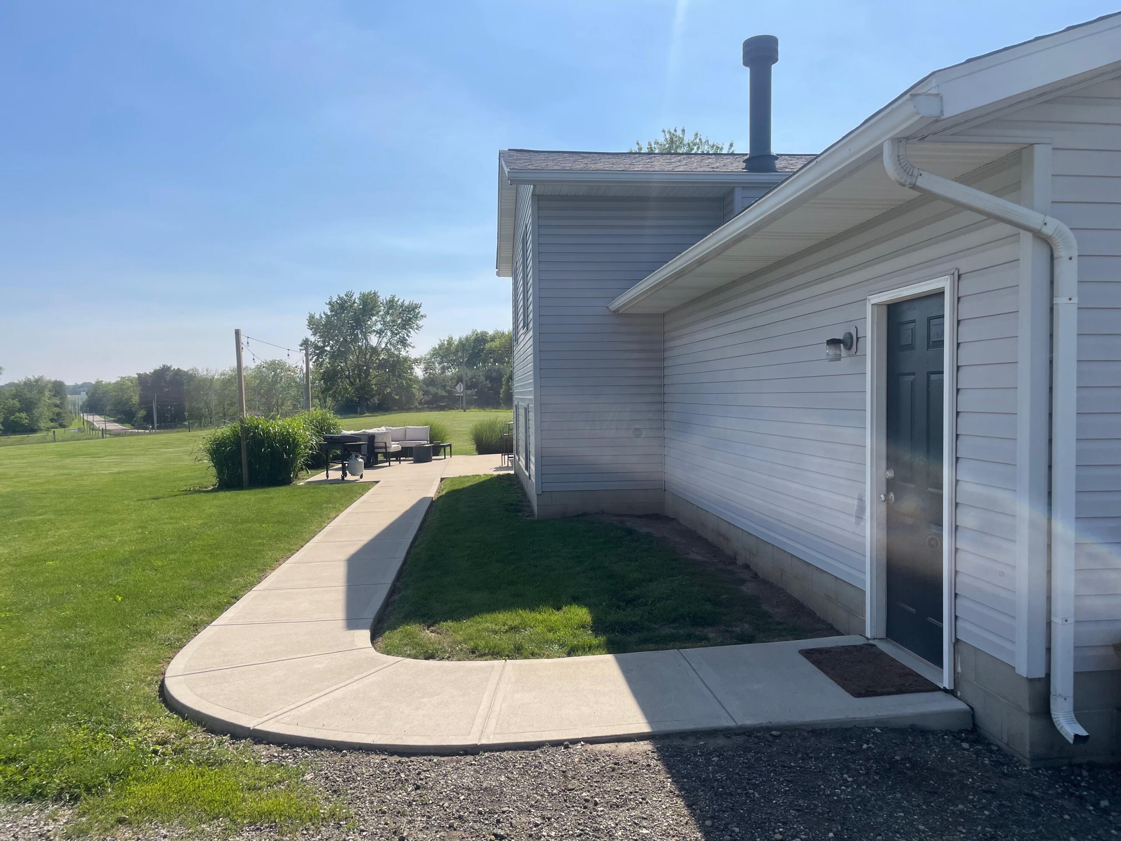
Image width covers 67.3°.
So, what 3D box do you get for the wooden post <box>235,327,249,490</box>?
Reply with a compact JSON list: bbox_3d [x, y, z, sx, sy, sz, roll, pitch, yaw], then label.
[{"bbox_3d":[-5.675,-0.210,15.020,0.090,2.847,0.090,-2,2,-5],"label":"wooden post"}]

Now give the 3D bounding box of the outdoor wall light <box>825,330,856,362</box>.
[{"bbox_3d":[1.783,-0.467,5.367,0.185,0.195,0.125,-1,2,-6],"label":"outdoor wall light"}]

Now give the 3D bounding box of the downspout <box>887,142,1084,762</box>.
[{"bbox_3d":[1.769,0.089,3.522,0.875,2.525,0.170,-1,2,-6],"label":"downspout"}]

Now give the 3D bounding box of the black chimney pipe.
[{"bbox_3d":[2.539,-3.977,10.686,0.462,1.740,0.462,-1,2,-6],"label":"black chimney pipe"}]

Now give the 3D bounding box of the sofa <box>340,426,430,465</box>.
[{"bbox_3d":[-4.248,0.594,20.209,2.000,0.780,2.500,-1,2,-17],"label":"sofa"}]

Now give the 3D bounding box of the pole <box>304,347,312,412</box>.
[{"bbox_3d":[-6.188,-0.385,20.795,0.095,2.880,0.095,-2,2,-6],"label":"pole"}]

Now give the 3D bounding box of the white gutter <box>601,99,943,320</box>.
[{"bbox_3d":[1.053,-1.330,7.030,0.130,0.105,7.580,-1,2,-6],"label":"white gutter"}]

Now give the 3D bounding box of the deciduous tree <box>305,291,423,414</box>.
[{"bbox_3d":[-18.775,-6.490,80.403,11.200,11.810,11.200,-1,2,-6],"label":"deciduous tree"}]

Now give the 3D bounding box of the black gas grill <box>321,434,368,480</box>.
[{"bbox_3d":[-4.075,0.690,15.957,0.850,0.840,0.480,1,2,38],"label":"black gas grill"}]

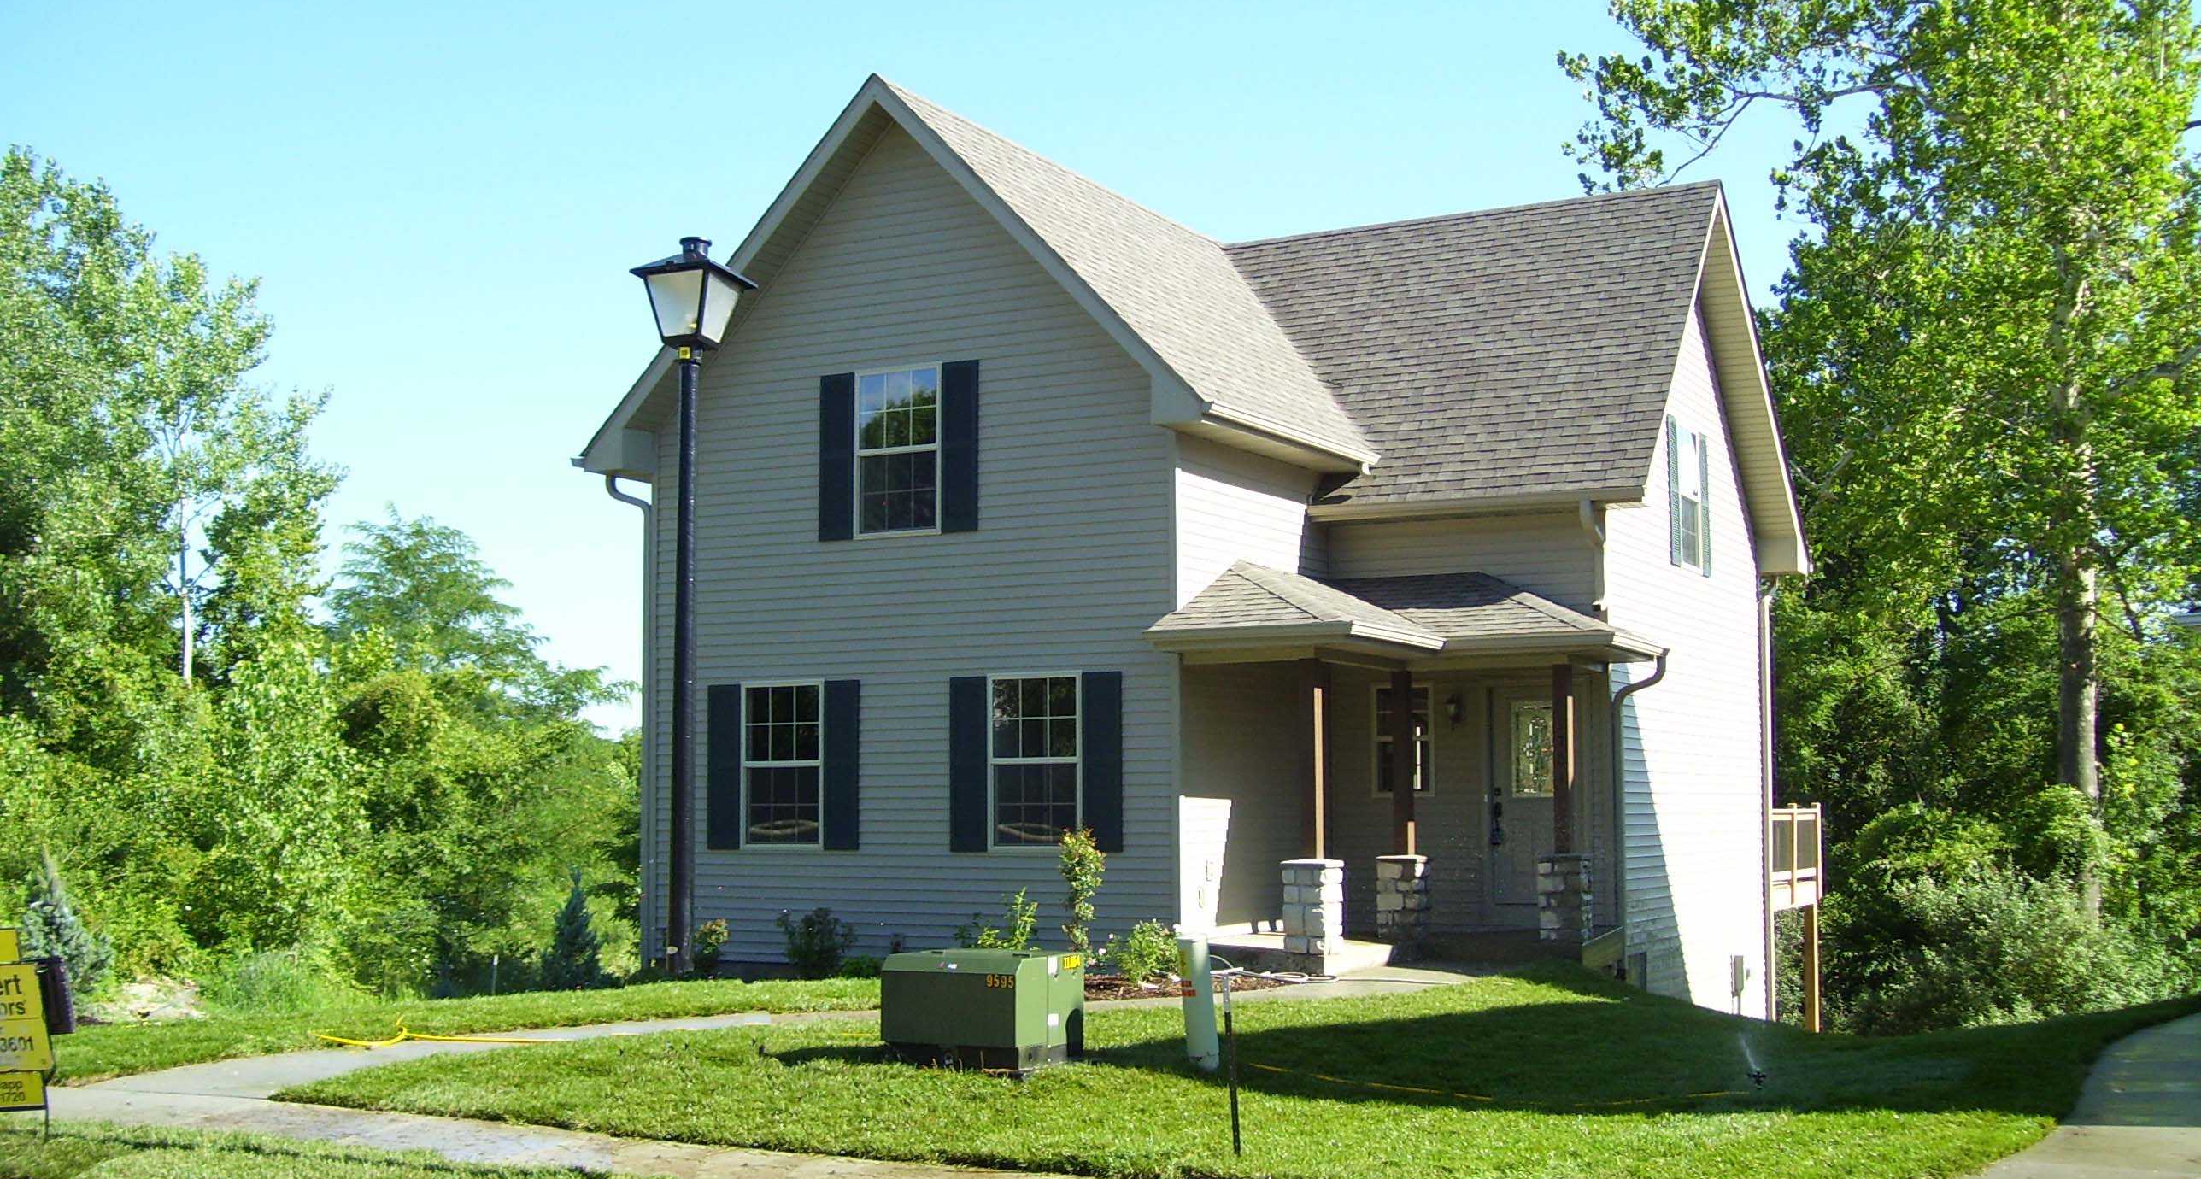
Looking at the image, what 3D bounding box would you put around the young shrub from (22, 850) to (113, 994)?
[{"bbox_3d":[-7.731,2.541,17.600,0.720,1.250,0.720,-3,-5,26],"label":"young shrub"}]

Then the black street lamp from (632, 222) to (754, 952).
[{"bbox_3d":[-3.565,0.099,20.349,0.782,6.389,0.782,-3,-5,26],"label":"black street lamp"}]

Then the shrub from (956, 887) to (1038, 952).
[{"bbox_3d":[-0.849,2.864,19.350,0.680,0.800,0.620,-3,-5,26],"label":"shrub"}]

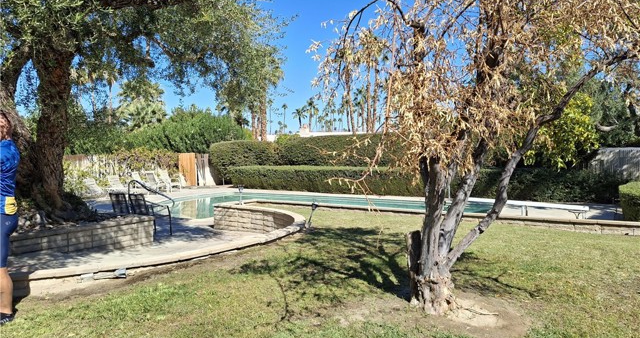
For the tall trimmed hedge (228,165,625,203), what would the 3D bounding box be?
[{"bbox_3d":[2.800,0.470,19.000,15.900,1.000,1.300,1,1,32],"label":"tall trimmed hedge"}]

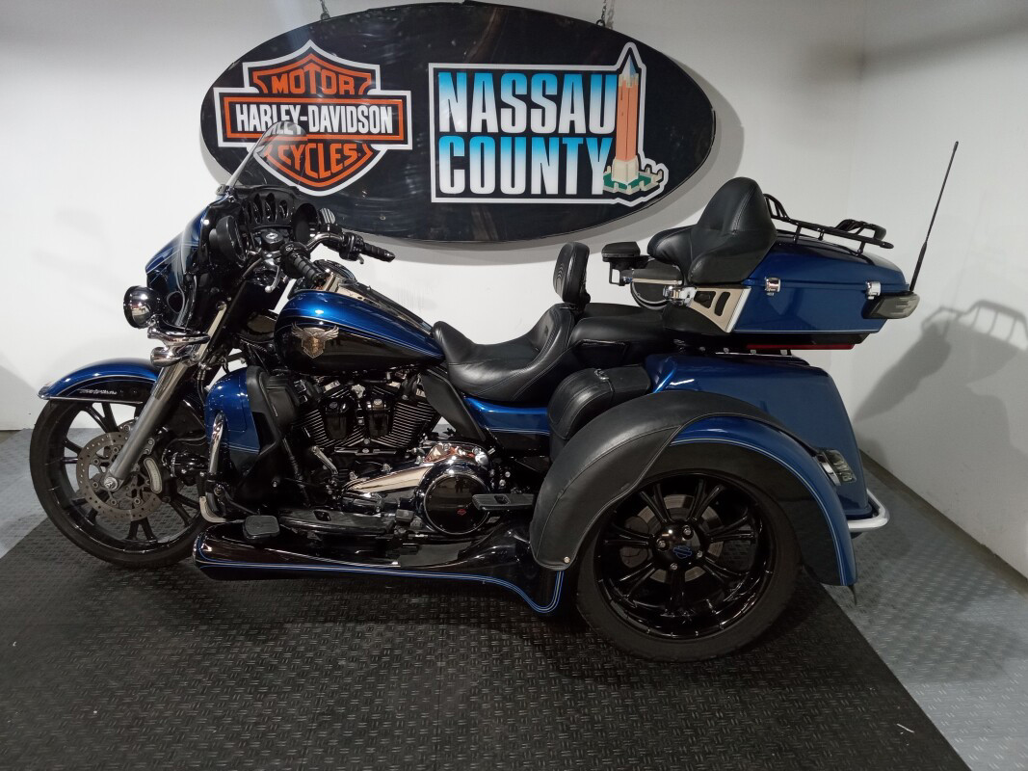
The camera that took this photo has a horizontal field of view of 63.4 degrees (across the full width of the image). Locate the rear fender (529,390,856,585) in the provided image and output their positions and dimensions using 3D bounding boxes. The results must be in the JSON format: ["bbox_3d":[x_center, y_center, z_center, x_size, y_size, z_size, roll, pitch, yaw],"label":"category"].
[{"bbox_3d":[0.446,0.260,2.163,0.860,0.470,0.320,0,16,-2],"label":"rear fender"}]

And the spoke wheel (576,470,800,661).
[{"bbox_3d":[0.445,0.414,2.241,0.650,0.650,0.215,0,16,-2],"label":"spoke wheel"}]

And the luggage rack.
[{"bbox_3d":[0.890,-0.497,2.509,0.410,0.170,0.400,0,16,-2],"label":"luggage rack"}]

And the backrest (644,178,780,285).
[{"bbox_3d":[0.610,-0.481,2.504,0.310,0.290,0.560,0,16,-2],"label":"backrest"}]

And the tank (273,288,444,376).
[{"bbox_3d":[-0.455,-0.189,2.554,0.510,0.270,0.360,0,16,-2],"label":"tank"}]

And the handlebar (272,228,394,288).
[{"bbox_3d":[-0.549,-0.400,2.491,0.270,0.150,0.840,1,16,5],"label":"handlebar"}]

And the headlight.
[{"bbox_3d":[-1.028,-0.219,2.320,0.105,0.125,0.125,1,16,5],"label":"headlight"}]

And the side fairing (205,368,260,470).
[{"bbox_3d":[-0.782,0.098,2.313,0.180,0.310,0.190,0,16,-2],"label":"side fairing"}]

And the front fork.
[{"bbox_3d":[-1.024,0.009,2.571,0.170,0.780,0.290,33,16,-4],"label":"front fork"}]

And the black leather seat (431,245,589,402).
[{"bbox_3d":[-0.010,-0.216,2.560,0.480,0.450,0.400,0,16,-2],"label":"black leather seat"}]

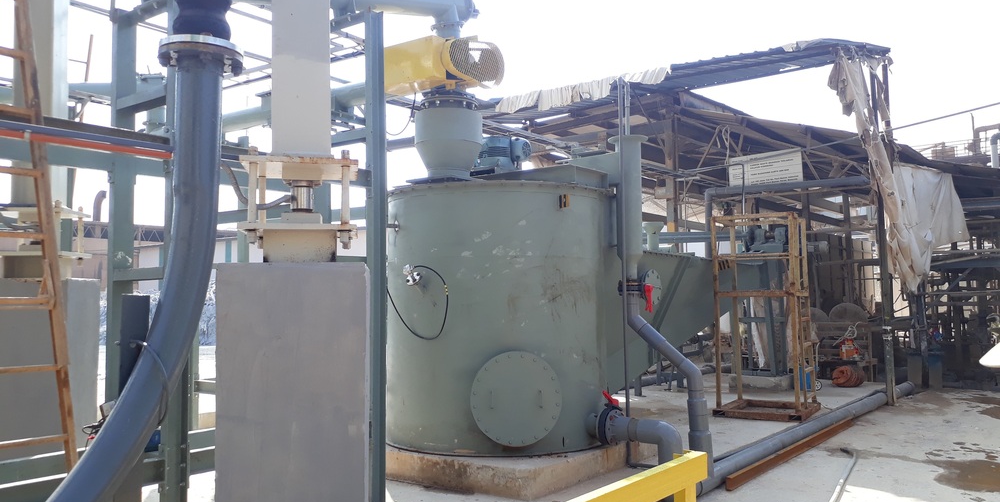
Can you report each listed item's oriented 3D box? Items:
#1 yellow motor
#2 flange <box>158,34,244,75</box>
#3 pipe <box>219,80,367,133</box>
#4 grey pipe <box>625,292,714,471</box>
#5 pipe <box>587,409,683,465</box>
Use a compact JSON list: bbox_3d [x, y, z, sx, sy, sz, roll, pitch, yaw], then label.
[{"bbox_3d":[-0.561,-1.818,7.658,0.900,0.470,0.640,-4,-5,37],"label":"yellow motor"},{"bbox_3d":[-1.079,-0.718,2.820,0.285,0.080,0.285,1,-5,-21],"label":"flange"},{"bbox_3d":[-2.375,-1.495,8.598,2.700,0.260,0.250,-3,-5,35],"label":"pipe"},{"bbox_3d":[1.497,1.169,6.861,0.760,1.550,0.220,-3,-5,31],"label":"grey pipe"},{"bbox_3d":[1.175,1.669,6.824,0.920,0.510,0.330,-4,-6,44],"label":"pipe"}]

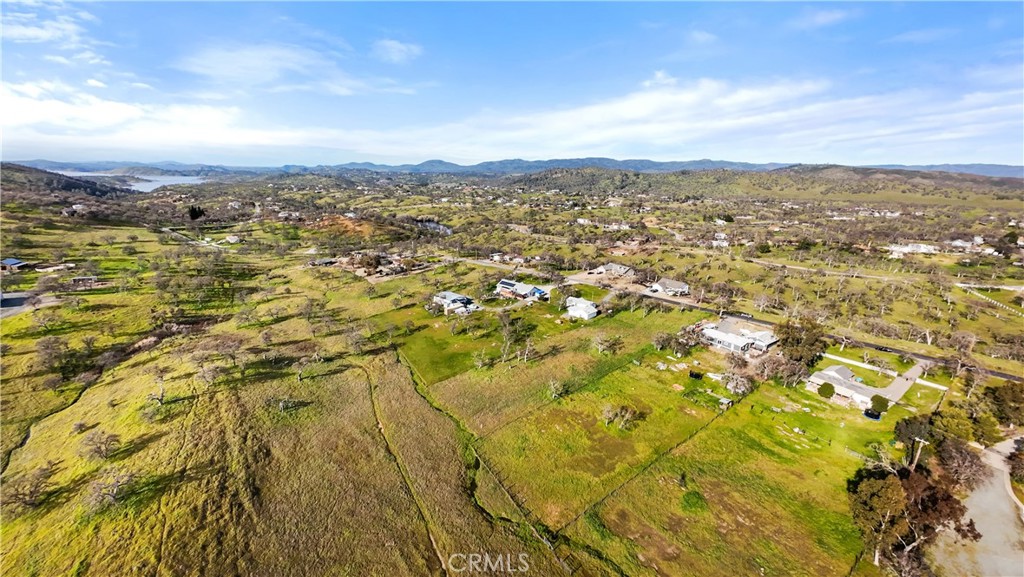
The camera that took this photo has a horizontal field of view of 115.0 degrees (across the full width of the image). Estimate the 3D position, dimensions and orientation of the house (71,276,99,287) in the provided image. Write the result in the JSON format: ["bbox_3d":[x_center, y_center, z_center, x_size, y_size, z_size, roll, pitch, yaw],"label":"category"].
[{"bbox_3d":[-301.180,-4.930,229.310,13.500,3.700,6.500,-3,20,-8],"label":"house"}]

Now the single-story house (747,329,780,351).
[{"bbox_3d":[118.430,23.900,154.660,13.000,4.300,9.500,-16,26,-37],"label":"single-story house"}]

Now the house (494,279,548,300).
[{"bbox_3d":[4.640,0.650,216.790,28.000,5.000,14.000,15,25,34],"label":"house"}]

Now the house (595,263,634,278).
[{"bbox_3d":[81.390,-14.250,257.280,23.000,5.000,14.000,15,25,35],"label":"house"}]

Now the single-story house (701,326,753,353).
[{"bbox_3d":[100.810,23.940,154.540,17.000,4.300,11.000,18,27,40],"label":"single-story house"}]

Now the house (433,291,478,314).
[{"bbox_3d":[-35.260,7.810,197.650,19.500,4.800,14.000,17,26,38],"label":"house"}]

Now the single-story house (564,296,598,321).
[{"bbox_3d":[41.380,11.810,186.770,12.500,4.800,15.500,17,26,38],"label":"single-story house"}]

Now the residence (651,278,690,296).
[{"bbox_3d":[106.890,-0.760,220.330,19.000,5.200,13.500,14,24,33],"label":"residence"}]

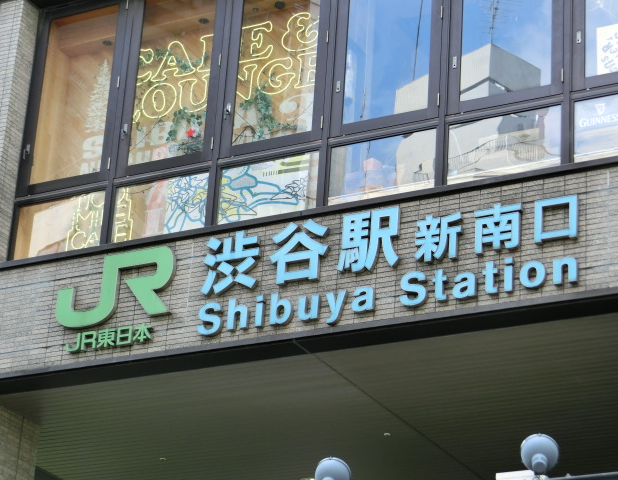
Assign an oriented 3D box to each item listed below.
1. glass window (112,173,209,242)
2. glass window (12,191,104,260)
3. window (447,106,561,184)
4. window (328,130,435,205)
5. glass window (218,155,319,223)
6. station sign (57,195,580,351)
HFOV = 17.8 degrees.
[{"bbox_3d":[-1.371,-0.302,18.234,1.017,0.570,0.070,-9,-27,27],"label":"glass window"},{"bbox_3d":[-2.366,-0.138,18.755,0.991,0.570,0.070,-9,-27,27],"label":"glass window"},{"bbox_3d":[1.639,-0.798,16.657,1.036,0.570,0.070,-9,-27,27],"label":"window"},{"bbox_3d":[0.633,-0.632,17.184,1.034,0.570,0.070,-9,-27,27],"label":"window"},{"bbox_3d":[-0.364,-0.468,17.707,1.014,0.570,0.070,-9,-27,27],"label":"glass window"},{"bbox_3d":[-0.070,0.315,17.060,5.118,1.004,0.080,-9,-27,27],"label":"station sign"}]

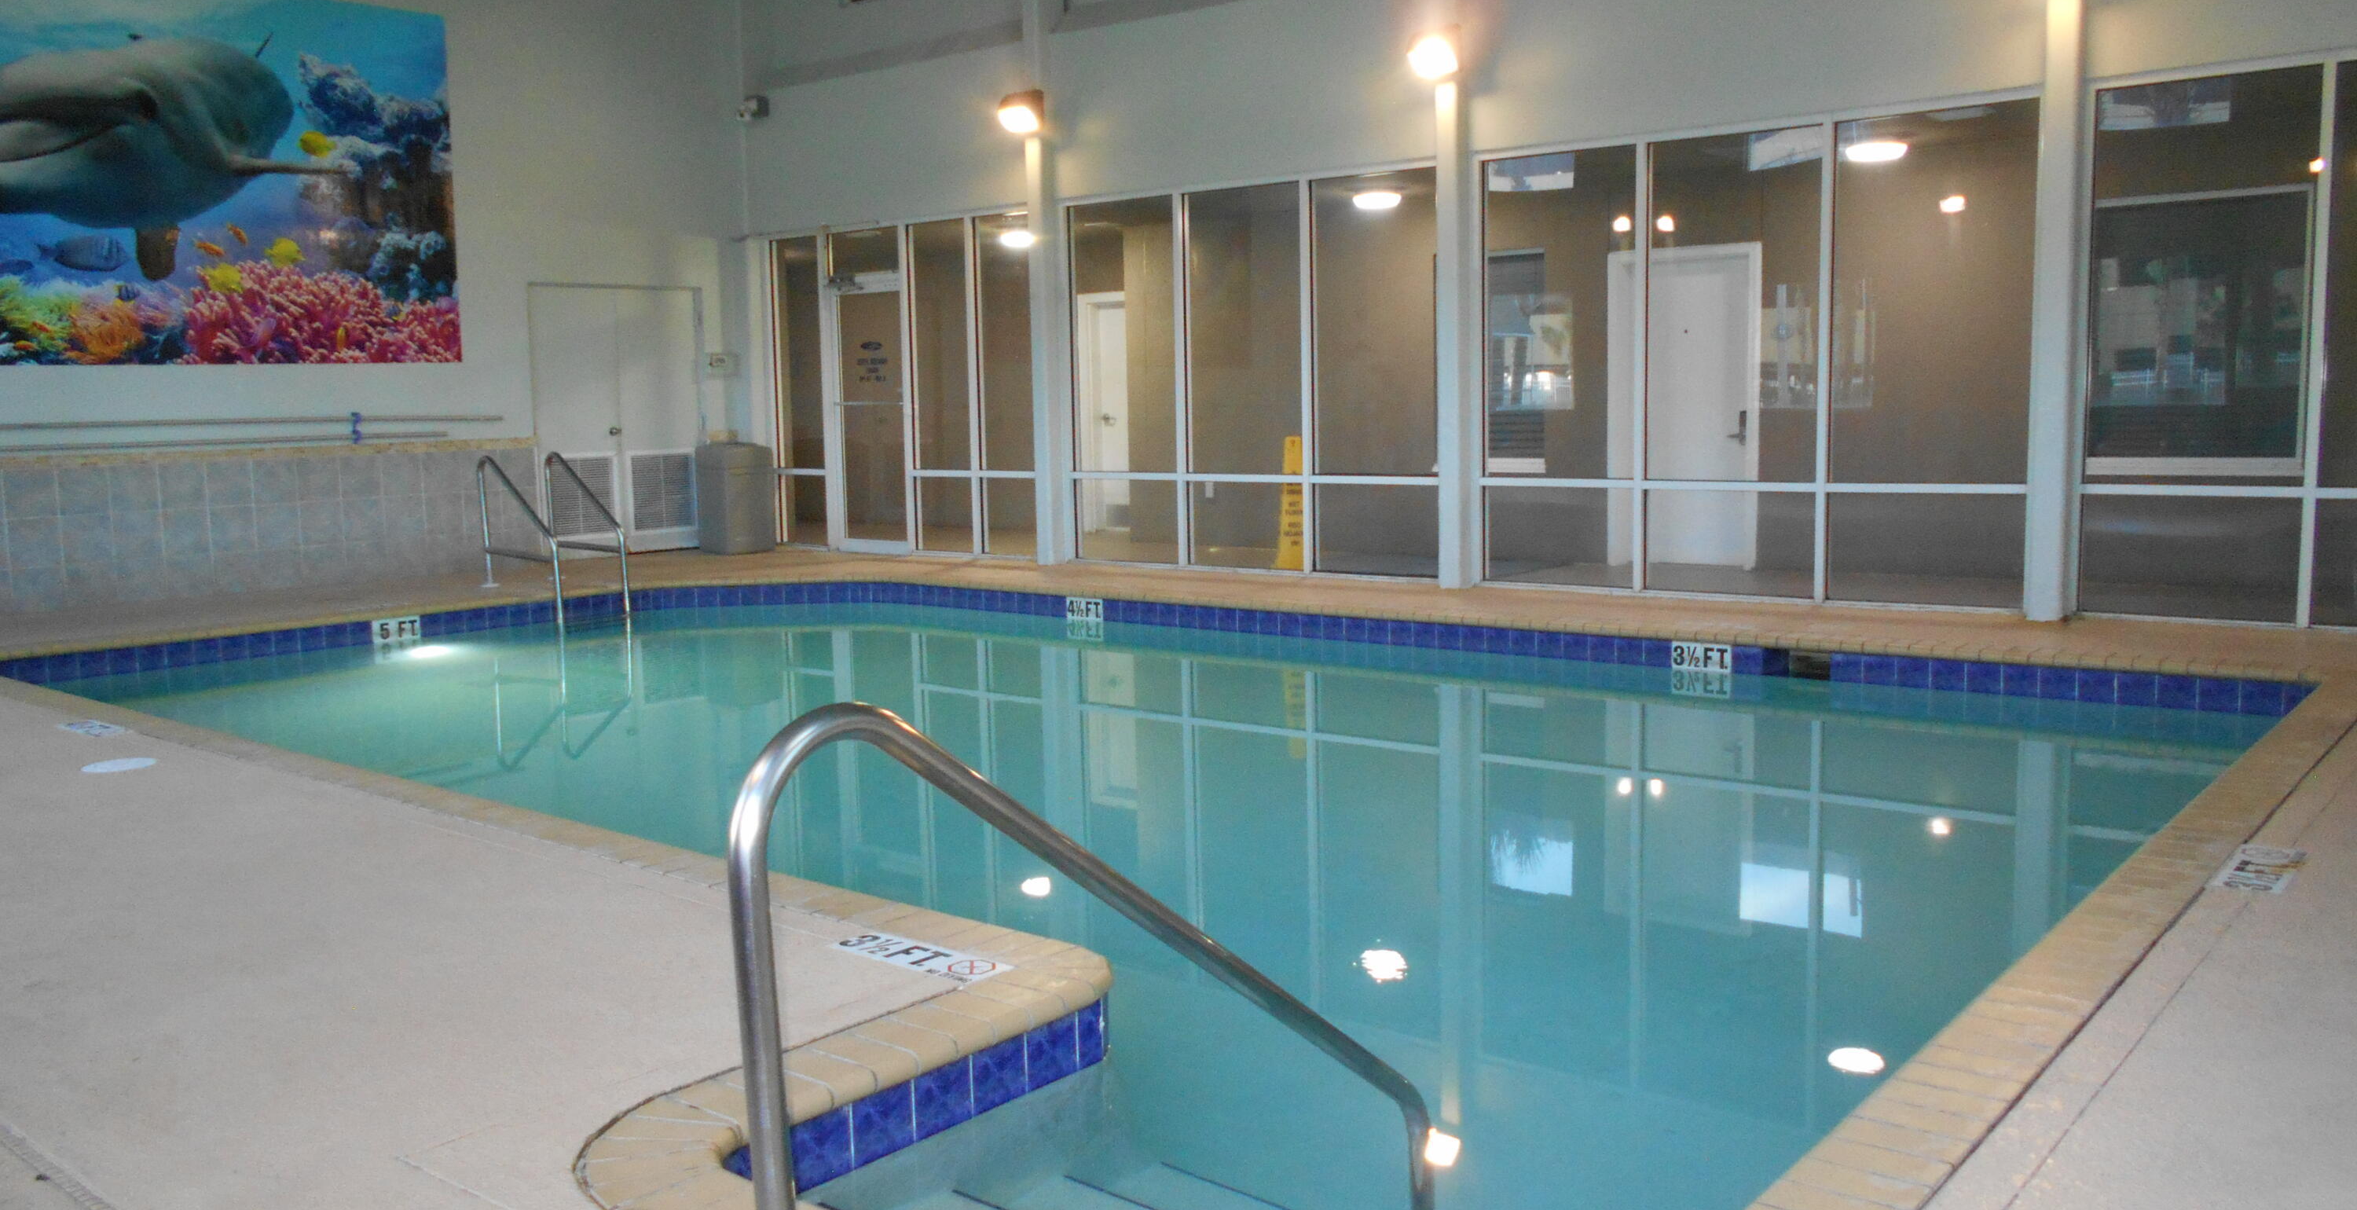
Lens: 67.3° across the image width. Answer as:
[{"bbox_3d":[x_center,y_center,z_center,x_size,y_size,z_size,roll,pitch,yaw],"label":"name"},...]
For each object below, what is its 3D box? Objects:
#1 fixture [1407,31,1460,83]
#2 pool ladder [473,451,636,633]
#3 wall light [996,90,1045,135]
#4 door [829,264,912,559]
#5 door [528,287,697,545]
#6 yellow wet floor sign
[{"bbox_3d":[1.477,-3.195,10.289,0.275,0.240,0.185,4,9,39],"label":"fixture"},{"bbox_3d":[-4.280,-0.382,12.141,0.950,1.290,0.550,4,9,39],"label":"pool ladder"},{"bbox_3d":[-1.109,-3.470,12.470,0.275,0.240,0.185,4,9,39],"label":"wall light"},{"bbox_3d":[-2.478,-1.525,14.160,0.940,2.200,0.070,4,9,39],"label":"door"},{"bbox_3d":[-4.535,-1.499,14.521,0.080,2.170,1.550,4,9,39],"label":"door"},{"bbox_3d":[0.796,-0.694,12.040,0.290,0.910,0.280,-1,7,4],"label":"yellow wet floor sign"}]

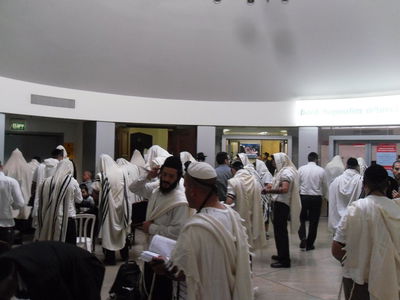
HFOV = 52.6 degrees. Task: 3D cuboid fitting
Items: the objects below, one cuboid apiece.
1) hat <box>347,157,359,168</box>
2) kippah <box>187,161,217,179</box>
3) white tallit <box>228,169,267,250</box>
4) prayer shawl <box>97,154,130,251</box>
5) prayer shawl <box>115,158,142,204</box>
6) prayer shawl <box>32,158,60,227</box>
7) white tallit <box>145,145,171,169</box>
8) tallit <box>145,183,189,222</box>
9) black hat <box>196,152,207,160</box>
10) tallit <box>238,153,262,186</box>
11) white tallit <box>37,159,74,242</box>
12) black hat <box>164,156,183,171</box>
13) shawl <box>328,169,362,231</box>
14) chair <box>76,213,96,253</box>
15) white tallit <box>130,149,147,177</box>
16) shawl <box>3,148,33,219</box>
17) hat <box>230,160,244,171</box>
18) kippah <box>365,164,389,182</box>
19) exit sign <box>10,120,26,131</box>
[{"bbox_3d":[2.300,0.193,6.100,0.175,0.150,0.200,1,-2,18],"label":"hat"},{"bbox_3d":[0.014,0.110,2.200,0.165,0.090,0.165,10,5,-1],"label":"kippah"},{"bbox_3d":[0.681,0.861,5.800,0.500,1.140,0.420,2,-2,-23],"label":"white tallit"},{"bbox_3d":[-1.332,0.818,6.300,0.500,1.450,0.450,2,-2,-18],"label":"prayer shawl"},{"bbox_3d":[-1.264,0.606,7.100,0.500,0.850,0.420,1,-2,-12],"label":"prayer shawl"},{"bbox_3d":[-2.419,0.687,6.504,0.560,1.100,0.400,0,0,14],"label":"prayer shawl"},{"bbox_3d":[-0.746,0.287,7.103,0.480,0.750,0.450,0,0,27],"label":"white tallit"},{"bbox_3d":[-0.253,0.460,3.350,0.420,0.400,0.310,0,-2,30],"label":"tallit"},{"bbox_3d":[0.040,0.150,9.600,0.270,0.150,0.290,1,-1,0],"label":"black hat"},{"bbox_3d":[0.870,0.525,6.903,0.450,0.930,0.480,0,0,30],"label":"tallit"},{"bbox_3d":[-1.822,0.647,5.104,0.480,1.080,0.400,0,0,14],"label":"white tallit"},{"bbox_3d":[-0.235,0.112,3.400,0.180,0.115,0.200,0,0,19],"label":"black hat"},{"bbox_3d":[2.174,0.759,6.003,0.540,0.970,0.380,0,0,9],"label":"shawl"},{"bbox_3d":[-1.765,1.335,6.100,0.450,0.820,0.500,1,-1,0],"label":"chair"},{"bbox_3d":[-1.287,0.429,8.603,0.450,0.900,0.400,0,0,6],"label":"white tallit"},{"bbox_3d":[-3.204,0.592,7.104,0.550,1.220,0.450,0,0,6],"label":"shawl"},{"bbox_3d":[0.501,0.195,5.400,0.180,0.110,0.200,1,-14,-30],"label":"hat"},{"bbox_3d":[1.200,0.160,2.750,0.165,0.115,0.175,1,-2,13],"label":"kippah"},{"bbox_3d":[-4.488,-0.598,10.000,0.360,0.210,0.060,1,-2,-14],"label":"exit sign"}]

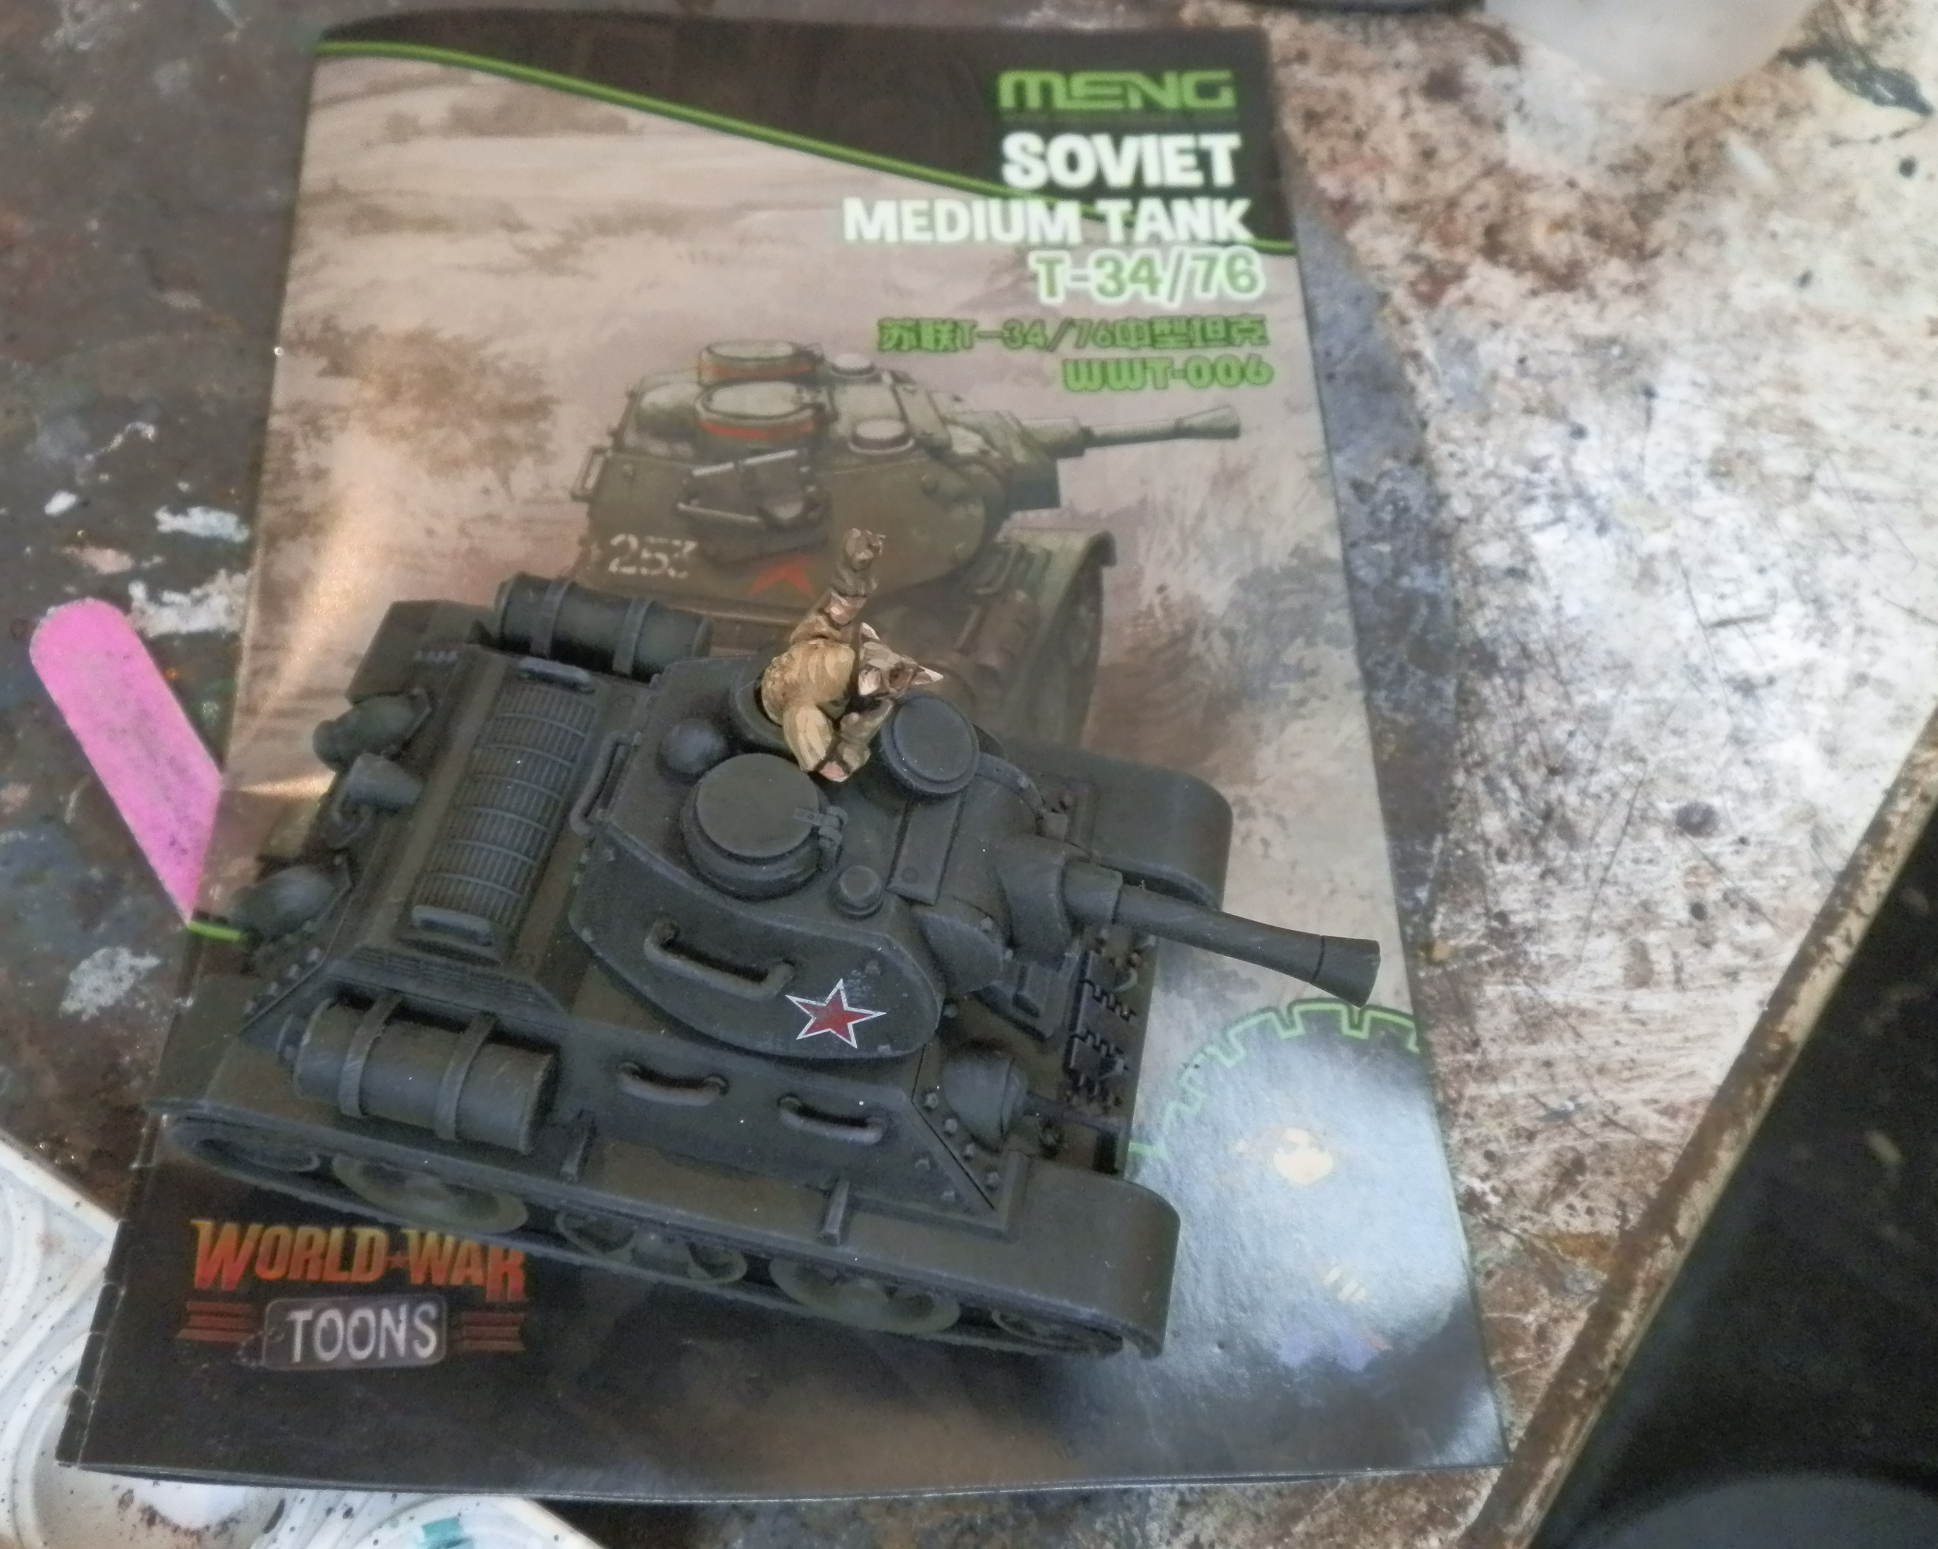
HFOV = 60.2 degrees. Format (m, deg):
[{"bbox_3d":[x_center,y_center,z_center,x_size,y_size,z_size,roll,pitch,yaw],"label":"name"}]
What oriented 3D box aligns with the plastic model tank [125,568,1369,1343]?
[{"bbox_3d":[-0.018,0.014,0.163,0.106,0.059,0.059,13,57,-1],"label":"plastic model tank"}]

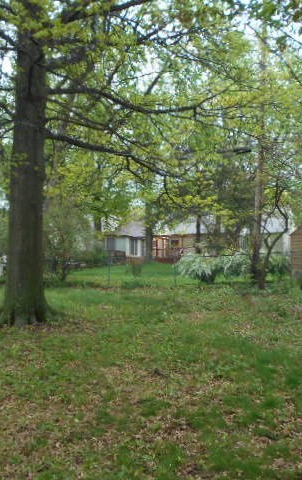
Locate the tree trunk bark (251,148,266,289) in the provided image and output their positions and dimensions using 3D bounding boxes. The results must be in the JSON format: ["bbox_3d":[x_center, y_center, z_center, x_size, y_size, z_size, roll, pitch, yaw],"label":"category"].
[{"bbox_3d":[3.802,-0.760,17.000,0.440,4.950,0.420,0,0,0],"label":"tree trunk bark"}]

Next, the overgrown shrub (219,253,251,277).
[{"bbox_3d":[3.690,1.141,21.500,1.500,1.200,1.400,0,0,0],"label":"overgrown shrub"}]

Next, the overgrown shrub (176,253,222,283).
[{"bbox_3d":[2.016,1.209,20.400,1.950,1.350,1.700,0,0,0],"label":"overgrown shrub"}]

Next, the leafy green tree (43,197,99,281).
[{"bbox_3d":[-4.213,-0.078,25.000,3.000,4.400,2.800,0,0,0],"label":"leafy green tree"}]

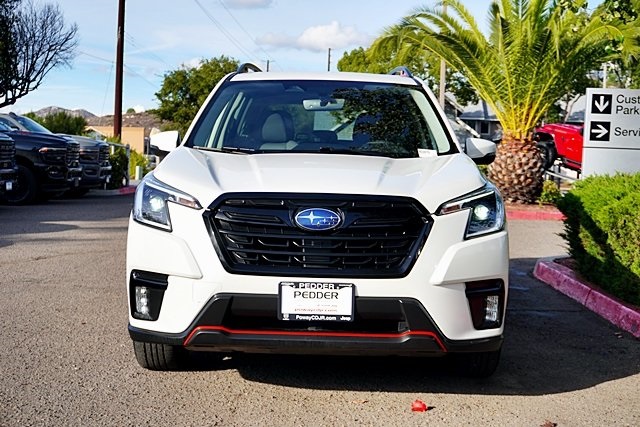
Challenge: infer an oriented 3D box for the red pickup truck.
[{"bbox_3d":[8.500,-1.750,26.300,5.200,1.880,1.900,8,4,15],"label":"red pickup truck"}]

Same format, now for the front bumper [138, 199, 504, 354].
[{"bbox_3d":[-0.009,0.265,4.027,1.800,0.640,0.600,1,3,1],"label":"front bumper"}]

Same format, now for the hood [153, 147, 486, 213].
[{"bbox_3d":[0.004,-0.178,4.407,1.600,0.240,1.220,1,3,1],"label":"hood"}]

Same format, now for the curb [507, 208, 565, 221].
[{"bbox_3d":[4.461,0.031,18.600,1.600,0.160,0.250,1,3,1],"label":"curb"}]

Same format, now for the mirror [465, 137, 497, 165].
[{"bbox_3d":[0.943,-0.374,5.358,0.230,0.170,0.150,1,3,1],"label":"mirror"}]

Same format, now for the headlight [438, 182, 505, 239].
[{"bbox_3d":[0.682,-0.024,4.056,0.400,0.260,0.460,1,3,1],"label":"headlight"}]

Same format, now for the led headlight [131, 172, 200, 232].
[{"bbox_3d":[-0.687,-0.050,4.070,0.400,0.260,0.460,1,3,1],"label":"led headlight"}]

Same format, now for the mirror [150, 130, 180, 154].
[{"bbox_3d":[-0.907,-0.410,5.378,0.230,0.170,0.150,1,3,1],"label":"mirror"}]

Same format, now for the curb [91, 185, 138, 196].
[{"bbox_3d":[-6.005,-0.658,26.500,1.700,0.180,0.350,1,3,1],"label":"curb"}]

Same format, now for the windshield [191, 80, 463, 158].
[{"bbox_3d":[0.021,-0.567,5.360,1.480,0.520,0.820,1,3,1],"label":"windshield"}]

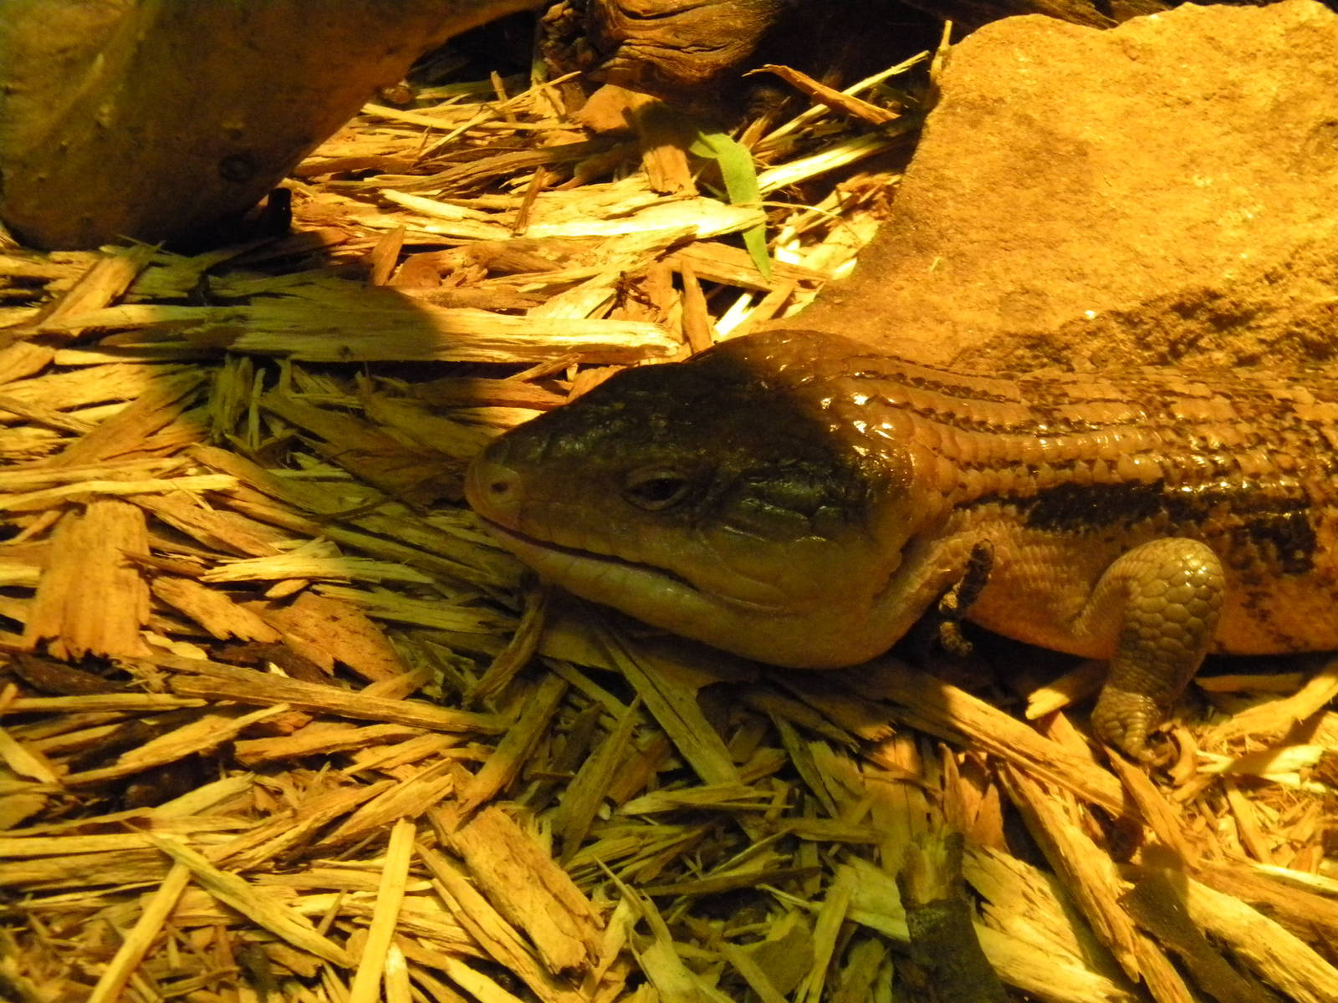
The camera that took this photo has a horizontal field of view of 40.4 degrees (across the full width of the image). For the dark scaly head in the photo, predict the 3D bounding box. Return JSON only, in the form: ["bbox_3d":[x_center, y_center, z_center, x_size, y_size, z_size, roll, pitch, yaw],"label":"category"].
[{"bbox_3d":[0.002,0.000,0.300,0.069,0.044,0.056,-4,39,-14],"label":"dark scaly head"}]

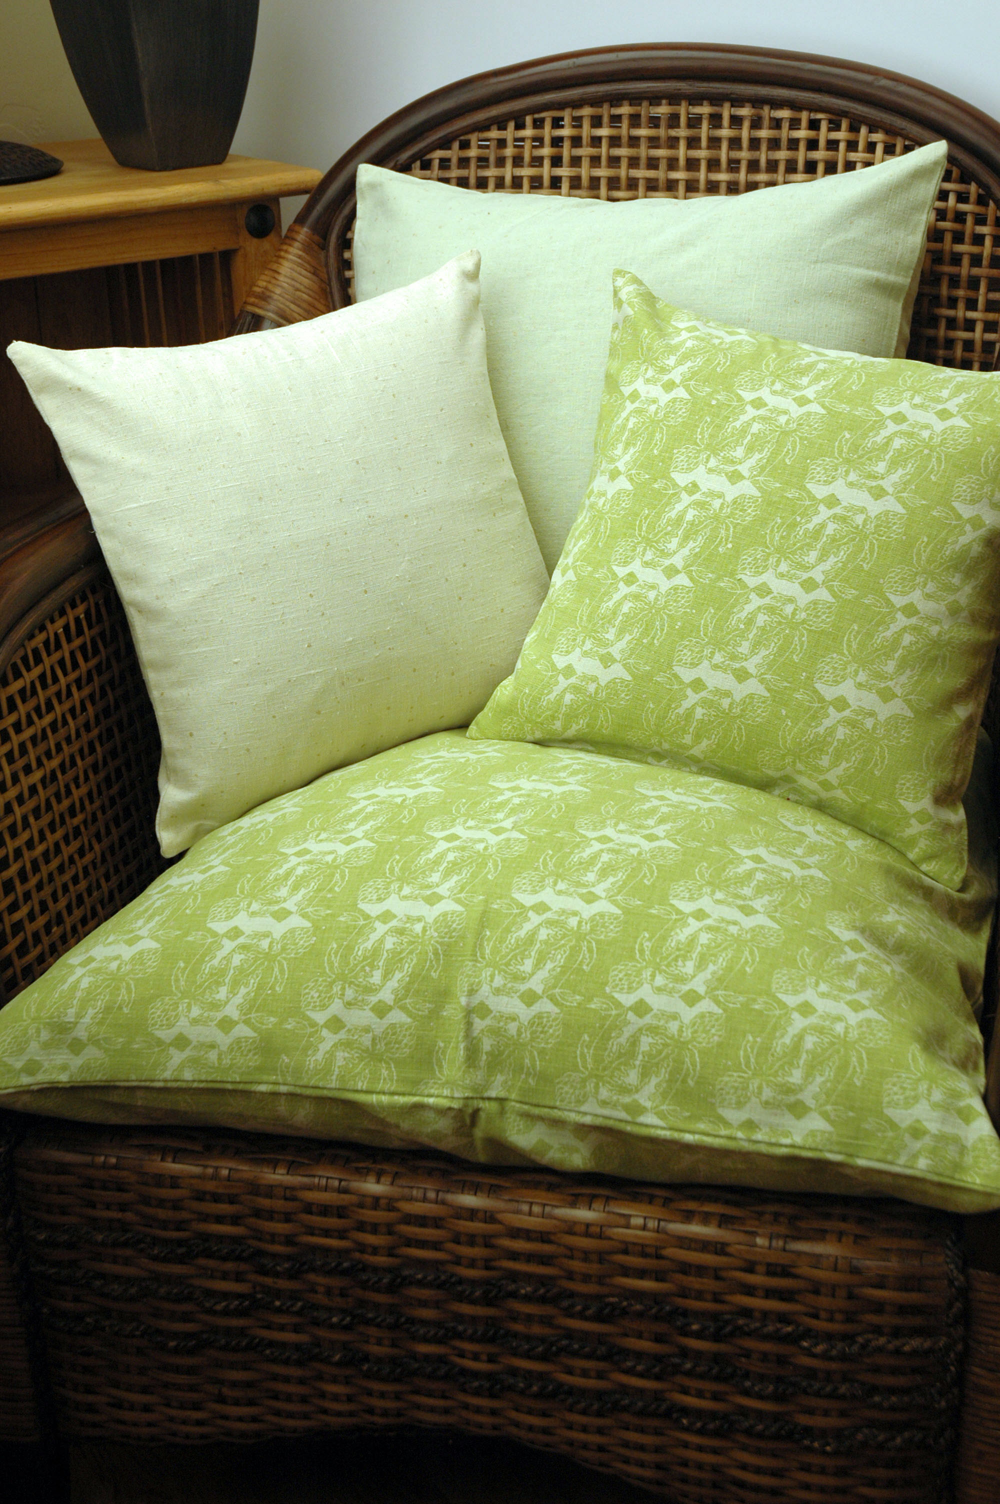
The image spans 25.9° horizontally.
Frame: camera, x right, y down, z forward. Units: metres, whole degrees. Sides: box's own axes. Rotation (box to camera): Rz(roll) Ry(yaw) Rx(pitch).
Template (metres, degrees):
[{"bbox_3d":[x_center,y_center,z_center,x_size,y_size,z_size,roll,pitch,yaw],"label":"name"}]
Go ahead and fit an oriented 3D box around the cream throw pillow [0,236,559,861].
[{"bbox_3d":[-0.137,-0.170,1.745,0.410,0.410,0.135,-17,0,-26],"label":"cream throw pillow"}]

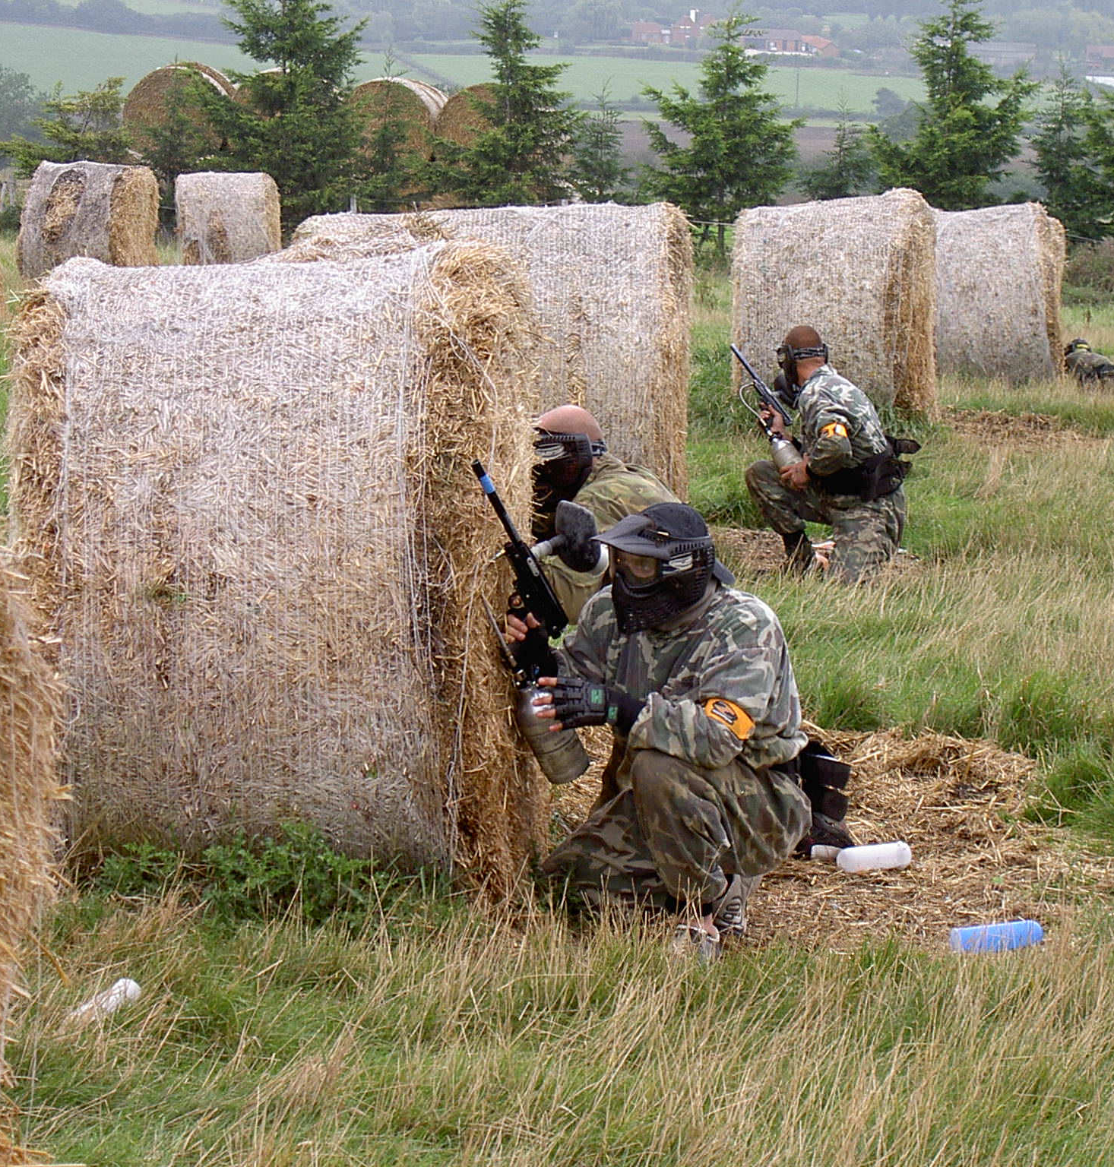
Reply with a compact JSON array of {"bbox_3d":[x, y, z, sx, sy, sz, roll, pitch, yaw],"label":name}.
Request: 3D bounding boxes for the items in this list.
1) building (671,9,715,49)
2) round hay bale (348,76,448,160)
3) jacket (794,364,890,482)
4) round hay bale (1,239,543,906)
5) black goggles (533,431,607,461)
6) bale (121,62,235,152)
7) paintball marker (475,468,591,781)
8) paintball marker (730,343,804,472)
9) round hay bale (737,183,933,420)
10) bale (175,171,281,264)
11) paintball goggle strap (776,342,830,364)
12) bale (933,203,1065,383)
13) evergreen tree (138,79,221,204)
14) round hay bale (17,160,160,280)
[{"bbox_3d":[33.318,-135.652,1100.000,11.000,9.500,9.000,2,6,0],"label":"building"},{"bbox_3d":[-2.652,-7.575,74.000,1.500,1.500,1.200,1,6,12],"label":"round hay bale"},{"bbox_3d":[1.151,-0.651,18.300,0.380,0.520,0.460,3,6,28],"label":"jacket"},{"bbox_3d":[-0.661,-0.036,10.800,1.100,1.500,1.500,2,6,5],"label":"round hay bale"},{"bbox_3d":[0.015,-0.362,11.900,0.210,0.090,0.180,-1,6,-21],"label":"black goggles"},{"bbox_3d":[-5.502,-6.734,65.100,1.500,1.500,1.200,2,6,3],"label":"bale"},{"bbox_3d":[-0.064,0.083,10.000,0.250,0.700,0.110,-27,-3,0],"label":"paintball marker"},{"bbox_3d":[0.916,-0.750,19.200,0.260,0.650,0.110,-38,0,0],"label":"paintball marker"},{"bbox_3d":[1.872,-1.889,30.300,1.170,1.470,1.500,1,6,13],"label":"round hay bale"},{"bbox_3d":[-4.243,-4.588,58.000,1.200,1.470,1.500,0,6,3],"label":"bale"},{"bbox_3d":[1.038,-0.971,19.000,0.190,0.080,0.210,-3,2,-41],"label":"paintball goggle strap"},{"bbox_3d":[3.529,-2.351,36.300,1.150,1.450,1.500,1,6,10],"label":"bale"},{"bbox_3d":[-5.097,-5.604,60.500,1.250,2.520,1.250,2,6,0],"label":"evergreen tree"},{"bbox_3d":[-5.927,-4.617,57.000,1.250,1.500,1.500,4,6,18],"label":"round hay bale"}]

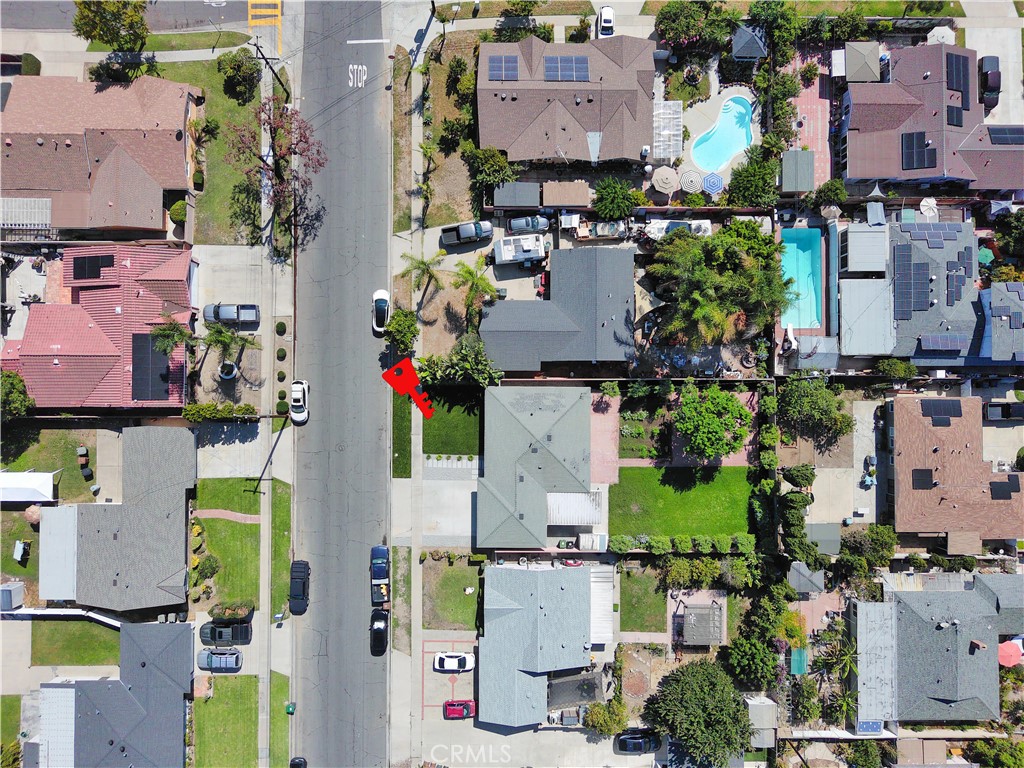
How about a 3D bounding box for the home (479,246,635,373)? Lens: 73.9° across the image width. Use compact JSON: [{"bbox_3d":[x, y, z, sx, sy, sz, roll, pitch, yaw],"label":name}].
[{"bbox_3d":[4.870,-8.000,74.290,16.800,4.500,13.300,0,88,-1],"label":"home"}]

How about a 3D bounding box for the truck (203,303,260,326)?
[{"bbox_3d":[-30.550,-7.650,74.050,5.900,1.900,2.000,0,90,0],"label":"truck"}]

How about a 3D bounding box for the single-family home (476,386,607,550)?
[{"bbox_3d":[2.950,9.050,73.690,13.400,4.700,17.500,0,88,-1],"label":"single-family home"}]

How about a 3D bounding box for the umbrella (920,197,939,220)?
[{"bbox_3d":[44.790,-18.940,73.800,2.000,2.400,2.150,0,90,0],"label":"umbrella"}]

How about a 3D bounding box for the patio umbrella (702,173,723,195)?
[{"bbox_3d":[21.580,-21.490,73.800,2.150,2.400,2.350,0,90,0],"label":"patio umbrella"}]

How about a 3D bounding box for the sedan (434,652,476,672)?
[{"bbox_3d":[-6.220,30.420,74.600,4.500,1.430,1.800,0,88,-1],"label":"sedan"}]

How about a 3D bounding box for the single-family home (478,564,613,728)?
[{"bbox_3d":[3.690,27.750,72.800,14.300,4.400,16.400,0,90,0],"label":"single-family home"}]

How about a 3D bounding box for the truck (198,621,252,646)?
[{"bbox_3d":[-31.130,26.960,74.050,5.750,1.860,2.000,0,88,-1],"label":"truck"}]

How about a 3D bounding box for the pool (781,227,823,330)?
[{"bbox_3d":[31.900,-11.600,75.700,4.500,1.500,11.300,0,90,0],"label":"pool"}]

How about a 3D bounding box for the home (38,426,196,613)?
[{"bbox_3d":[-42.000,14.000,72.800,16.700,4.400,19.000,0,90,0],"label":"home"}]

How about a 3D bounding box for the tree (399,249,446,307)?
[{"bbox_3d":[-9.450,-11.790,73.500,5.000,5.800,4.900,0,88,-1],"label":"tree"}]

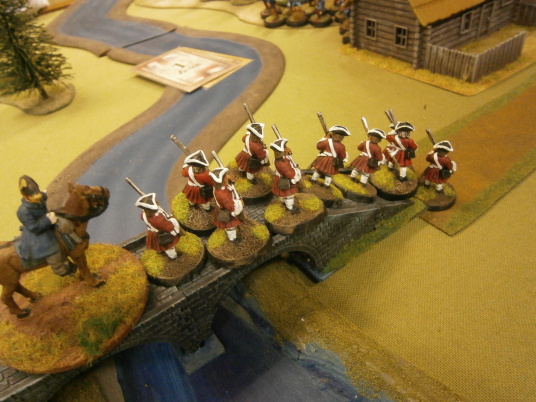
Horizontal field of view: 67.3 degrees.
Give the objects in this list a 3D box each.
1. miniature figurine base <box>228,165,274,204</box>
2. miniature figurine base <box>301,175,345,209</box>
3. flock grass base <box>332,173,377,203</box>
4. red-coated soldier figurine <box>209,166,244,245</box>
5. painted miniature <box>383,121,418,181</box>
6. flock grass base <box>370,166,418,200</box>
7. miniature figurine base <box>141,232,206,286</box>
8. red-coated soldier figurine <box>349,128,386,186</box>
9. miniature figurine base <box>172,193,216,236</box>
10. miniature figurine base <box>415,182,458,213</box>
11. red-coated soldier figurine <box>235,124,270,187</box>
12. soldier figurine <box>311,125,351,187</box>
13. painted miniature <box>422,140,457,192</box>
[{"bbox_3d":[-0.009,-0.009,0.189,0.025,0.005,0.025,0,45,0],"label":"miniature figurine base"},{"bbox_3d":[0.024,-0.005,0.191,0.025,0.005,0.025,-9,37,-42],"label":"miniature figurine base"},{"bbox_3d":[0.046,-0.007,0.216,0.025,0.005,0.025,-12,38,-38],"label":"flock grass base"},{"bbox_3d":[-0.016,0.001,0.153,0.013,0.034,0.012,-16,37,-13],"label":"red-coated soldier figurine"},{"bbox_3d":[0.068,-0.028,0.209,0.017,0.032,0.015,21,51,28],"label":"painted miniature"},{"bbox_3d":[0.068,-0.011,0.216,0.025,0.005,0.025,-6,44,6],"label":"flock grass base"},{"bbox_3d":[-0.037,0.022,0.160,0.025,0.005,0.025,-4,43,4],"label":"miniature figurine base"},{"bbox_3d":[0.051,-0.023,0.210,0.013,0.032,0.014,31,33,31],"label":"red-coated soldier figurine"},{"bbox_3d":[-0.029,0.004,0.178,0.025,0.005,0.025,1,50,-1],"label":"miniature figurine base"},{"bbox_3d":[0.105,-0.003,0.252,0.025,0.005,0.025,-7,40,6],"label":"miniature figurine base"},{"bbox_3d":[-0.007,-0.021,0.177,0.013,0.032,0.014,34,49,27],"label":"red-coated soldier figurine"},{"bbox_3d":[0.028,-0.022,0.187,0.017,0.031,0.016,33,31,27],"label":"soldier figurine"},{"bbox_3d":[0.105,-0.021,0.246,0.015,0.032,0.017,-35,45,-29],"label":"painted miniature"}]

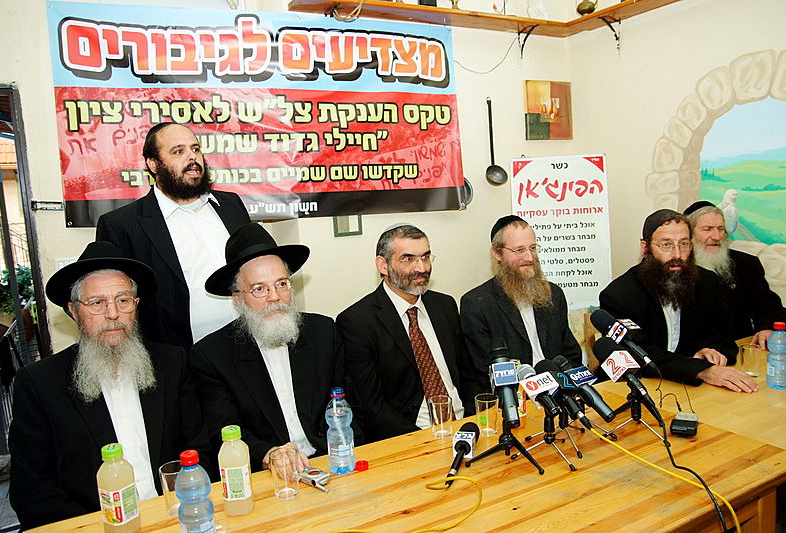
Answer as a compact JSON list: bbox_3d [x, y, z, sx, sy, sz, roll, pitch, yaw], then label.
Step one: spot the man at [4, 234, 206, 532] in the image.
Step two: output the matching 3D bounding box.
[{"bbox_3d":[-0.584,0.606,1.382,0.540,1.350,0.760,-8,6,-35],"label":"man"}]

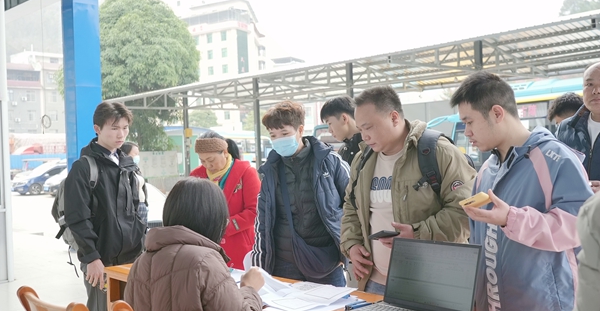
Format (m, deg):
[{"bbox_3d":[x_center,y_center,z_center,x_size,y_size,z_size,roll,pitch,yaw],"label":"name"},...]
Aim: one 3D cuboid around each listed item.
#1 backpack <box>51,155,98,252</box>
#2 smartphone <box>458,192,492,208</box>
[{"bbox_3d":[-1.235,0.293,3.660,0.200,0.480,0.300,-2,0,41],"label":"backpack"},{"bbox_3d":[0.527,0.133,1.960,0.077,0.011,0.158,-25,-1,8],"label":"smartphone"}]

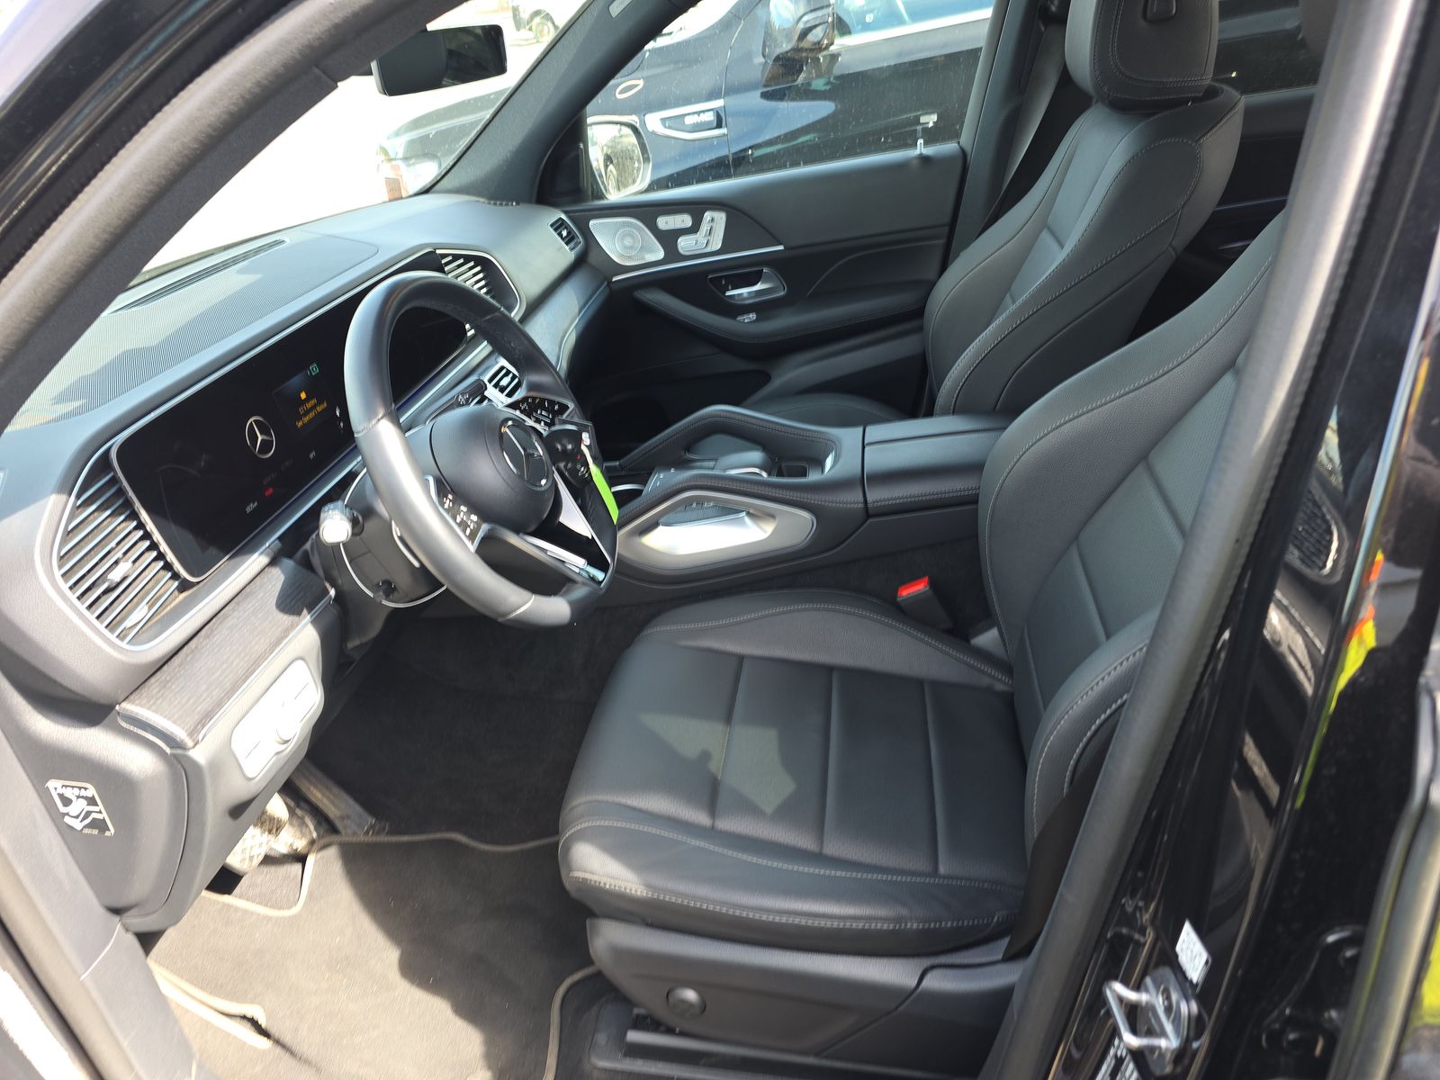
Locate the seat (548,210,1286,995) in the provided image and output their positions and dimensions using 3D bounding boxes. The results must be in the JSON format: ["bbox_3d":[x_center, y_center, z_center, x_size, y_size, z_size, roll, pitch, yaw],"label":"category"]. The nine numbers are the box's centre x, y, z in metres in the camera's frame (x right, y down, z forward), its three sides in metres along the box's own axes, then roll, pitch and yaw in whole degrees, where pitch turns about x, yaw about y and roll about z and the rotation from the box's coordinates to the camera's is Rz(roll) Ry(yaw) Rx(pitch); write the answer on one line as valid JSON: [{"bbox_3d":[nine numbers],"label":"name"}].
[{"bbox_3d":[0.273,-0.002,0.929,0.990,1.000,0.550,-4,29,12],"label":"seat"}]

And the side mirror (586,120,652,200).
[{"bbox_3d":[-0.257,-0.830,2.088,0.130,0.190,0.230,0,30,19],"label":"side mirror"}]

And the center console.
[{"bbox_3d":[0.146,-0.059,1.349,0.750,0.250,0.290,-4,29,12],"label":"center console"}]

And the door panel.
[{"bbox_3d":[0.057,-0.406,1.968,0.880,0.630,0.140,-4,29,12],"label":"door panel"}]

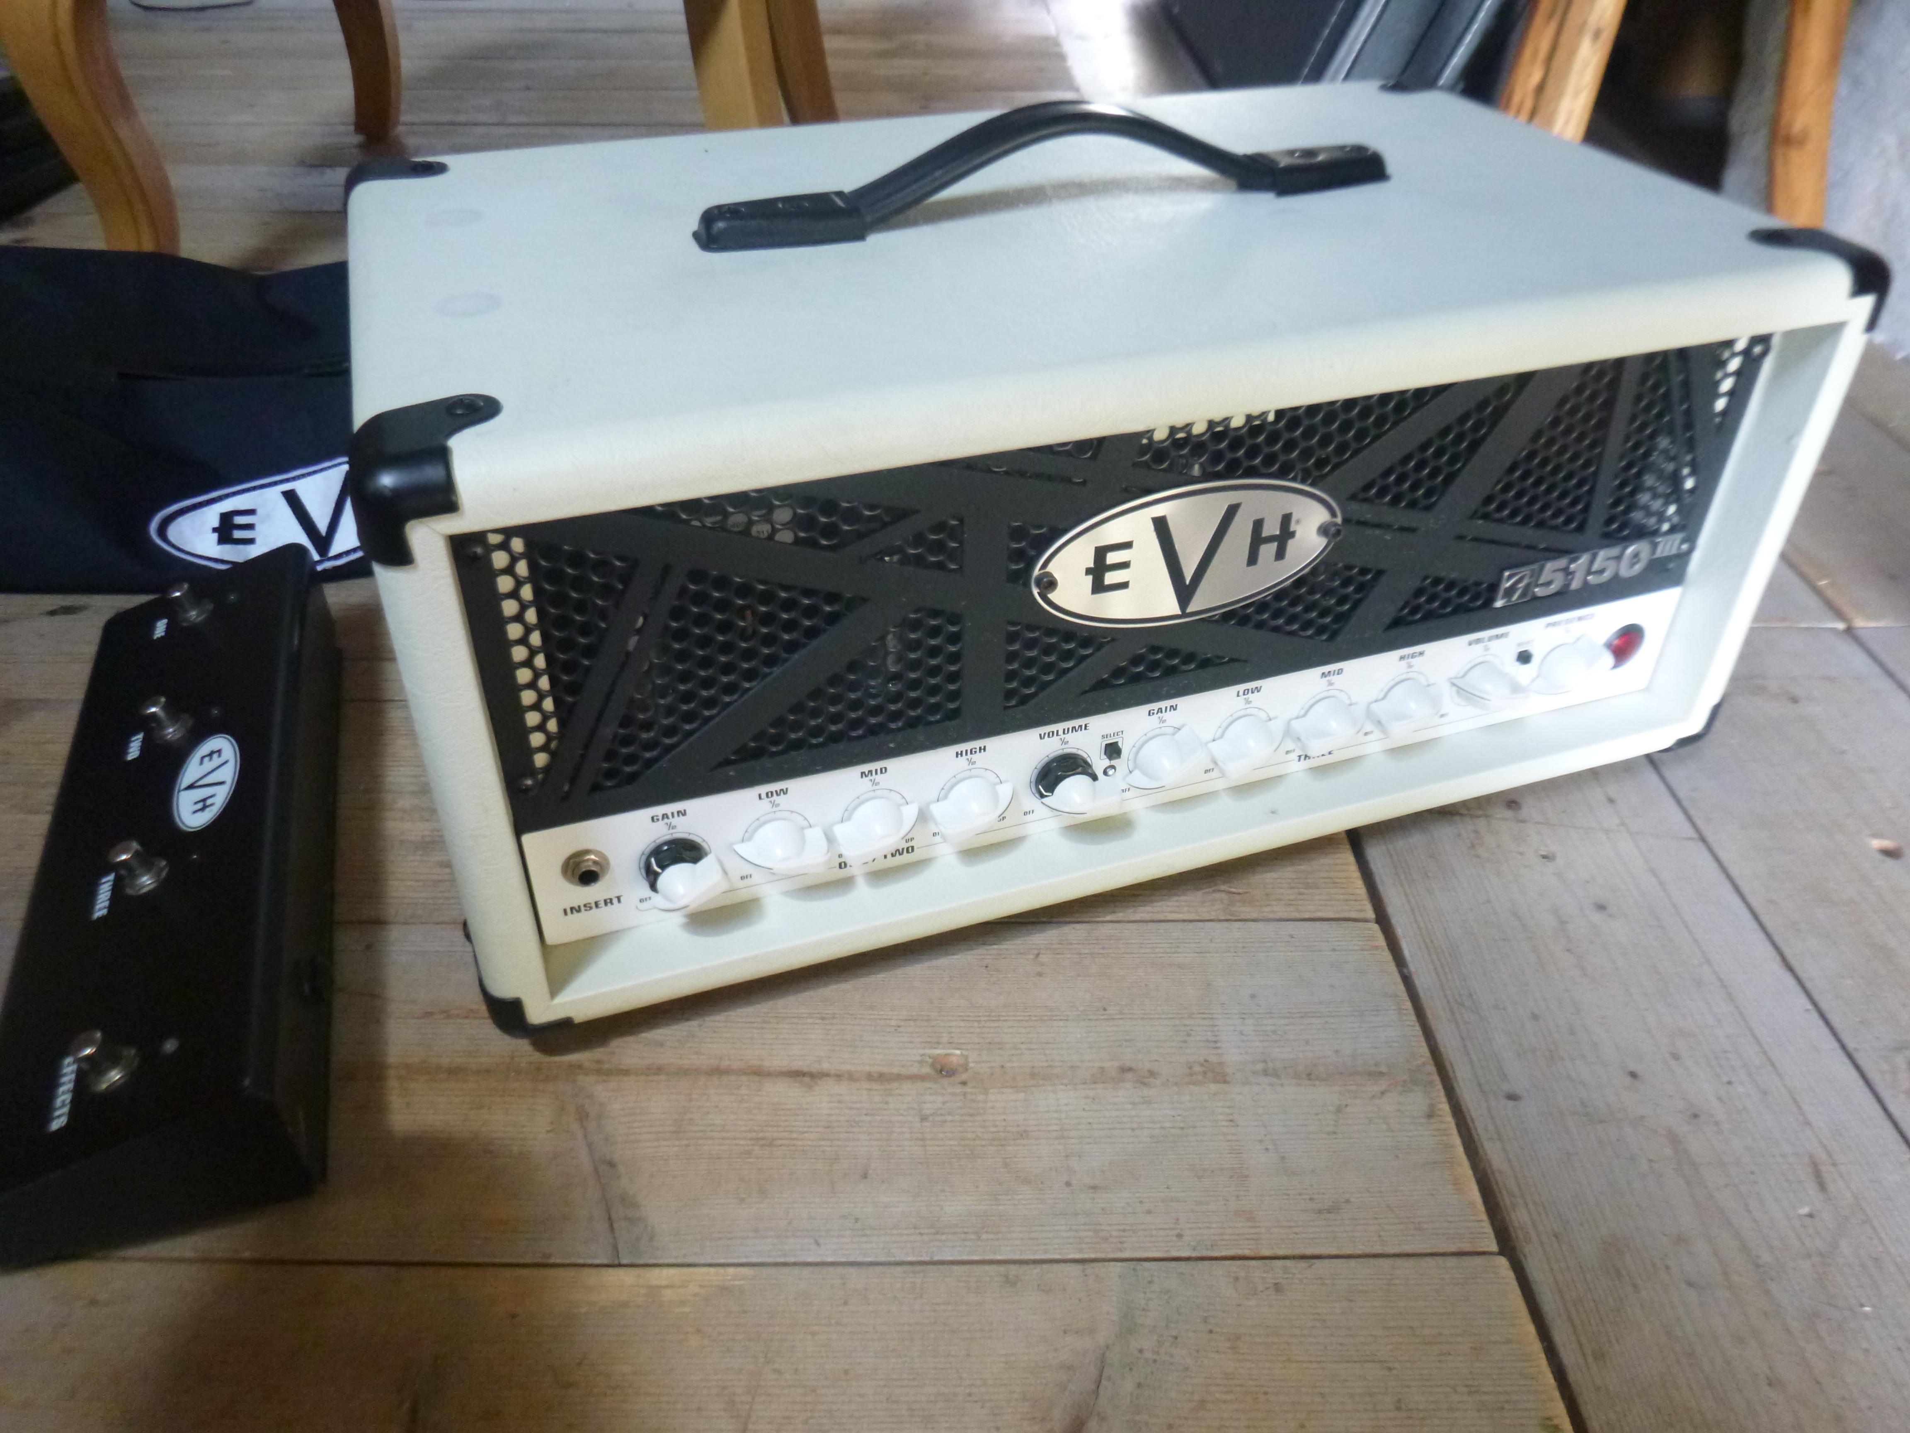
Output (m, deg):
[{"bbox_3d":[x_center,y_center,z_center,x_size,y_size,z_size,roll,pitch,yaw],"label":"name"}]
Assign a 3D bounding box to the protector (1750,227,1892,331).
[{"bbox_3d":[0.330,-0.160,0.530,0.045,0.044,0.038,-12,38,-16],"label":"protector"}]

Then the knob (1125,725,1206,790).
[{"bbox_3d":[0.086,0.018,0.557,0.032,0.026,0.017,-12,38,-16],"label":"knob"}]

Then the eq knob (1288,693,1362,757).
[{"bbox_3d":[0.159,0.004,0.577,0.033,0.020,0.017,-12,38,-16],"label":"eq knob"}]

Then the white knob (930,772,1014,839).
[{"bbox_3d":[0.009,0.036,0.533,0.033,0.020,0.017,-12,38,-16],"label":"white knob"}]

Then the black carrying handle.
[{"bbox_3d":[0.044,-0.221,0.543,0.297,0.040,0.029,-12,38,-16],"label":"black carrying handle"}]

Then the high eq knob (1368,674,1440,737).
[{"bbox_3d":[0.195,-0.002,0.590,0.035,0.021,0.018,-12,38,-16],"label":"high eq knob"}]

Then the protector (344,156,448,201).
[{"bbox_3d":[-0.241,-0.221,0.610,0.045,0.044,0.038,-12,38,-16],"label":"protector"}]

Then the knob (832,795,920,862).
[{"bbox_3d":[-0.027,0.043,0.523,0.033,0.020,0.017,-12,38,-16],"label":"knob"}]

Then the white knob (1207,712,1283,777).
[{"bbox_3d":[0.122,0.012,0.566,0.033,0.020,0.017,-12,38,-16],"label":"white knob"}]

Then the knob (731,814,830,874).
[{"bbox_3d":[-0.064,0.051,0.512,0.033,0.020,0.017,-12,38,-16],"label":"knob"}]

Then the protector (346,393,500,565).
[{"bbox_3d":[-0.147,-0.062,0.392,0.045,0.043,0.043,-12,38,-16],"label":"protector"}]

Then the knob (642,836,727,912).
[{"bbox_3d":[-0.098,0.059,0.503,0.030,0.026,0.022,-12,38,-16],"label":"knob"}]

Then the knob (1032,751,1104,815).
[{"bbox_3d":[0.047,0.030,0.541,0.031,0.025,0.025,-12,38,-16],"label":"knob"}]

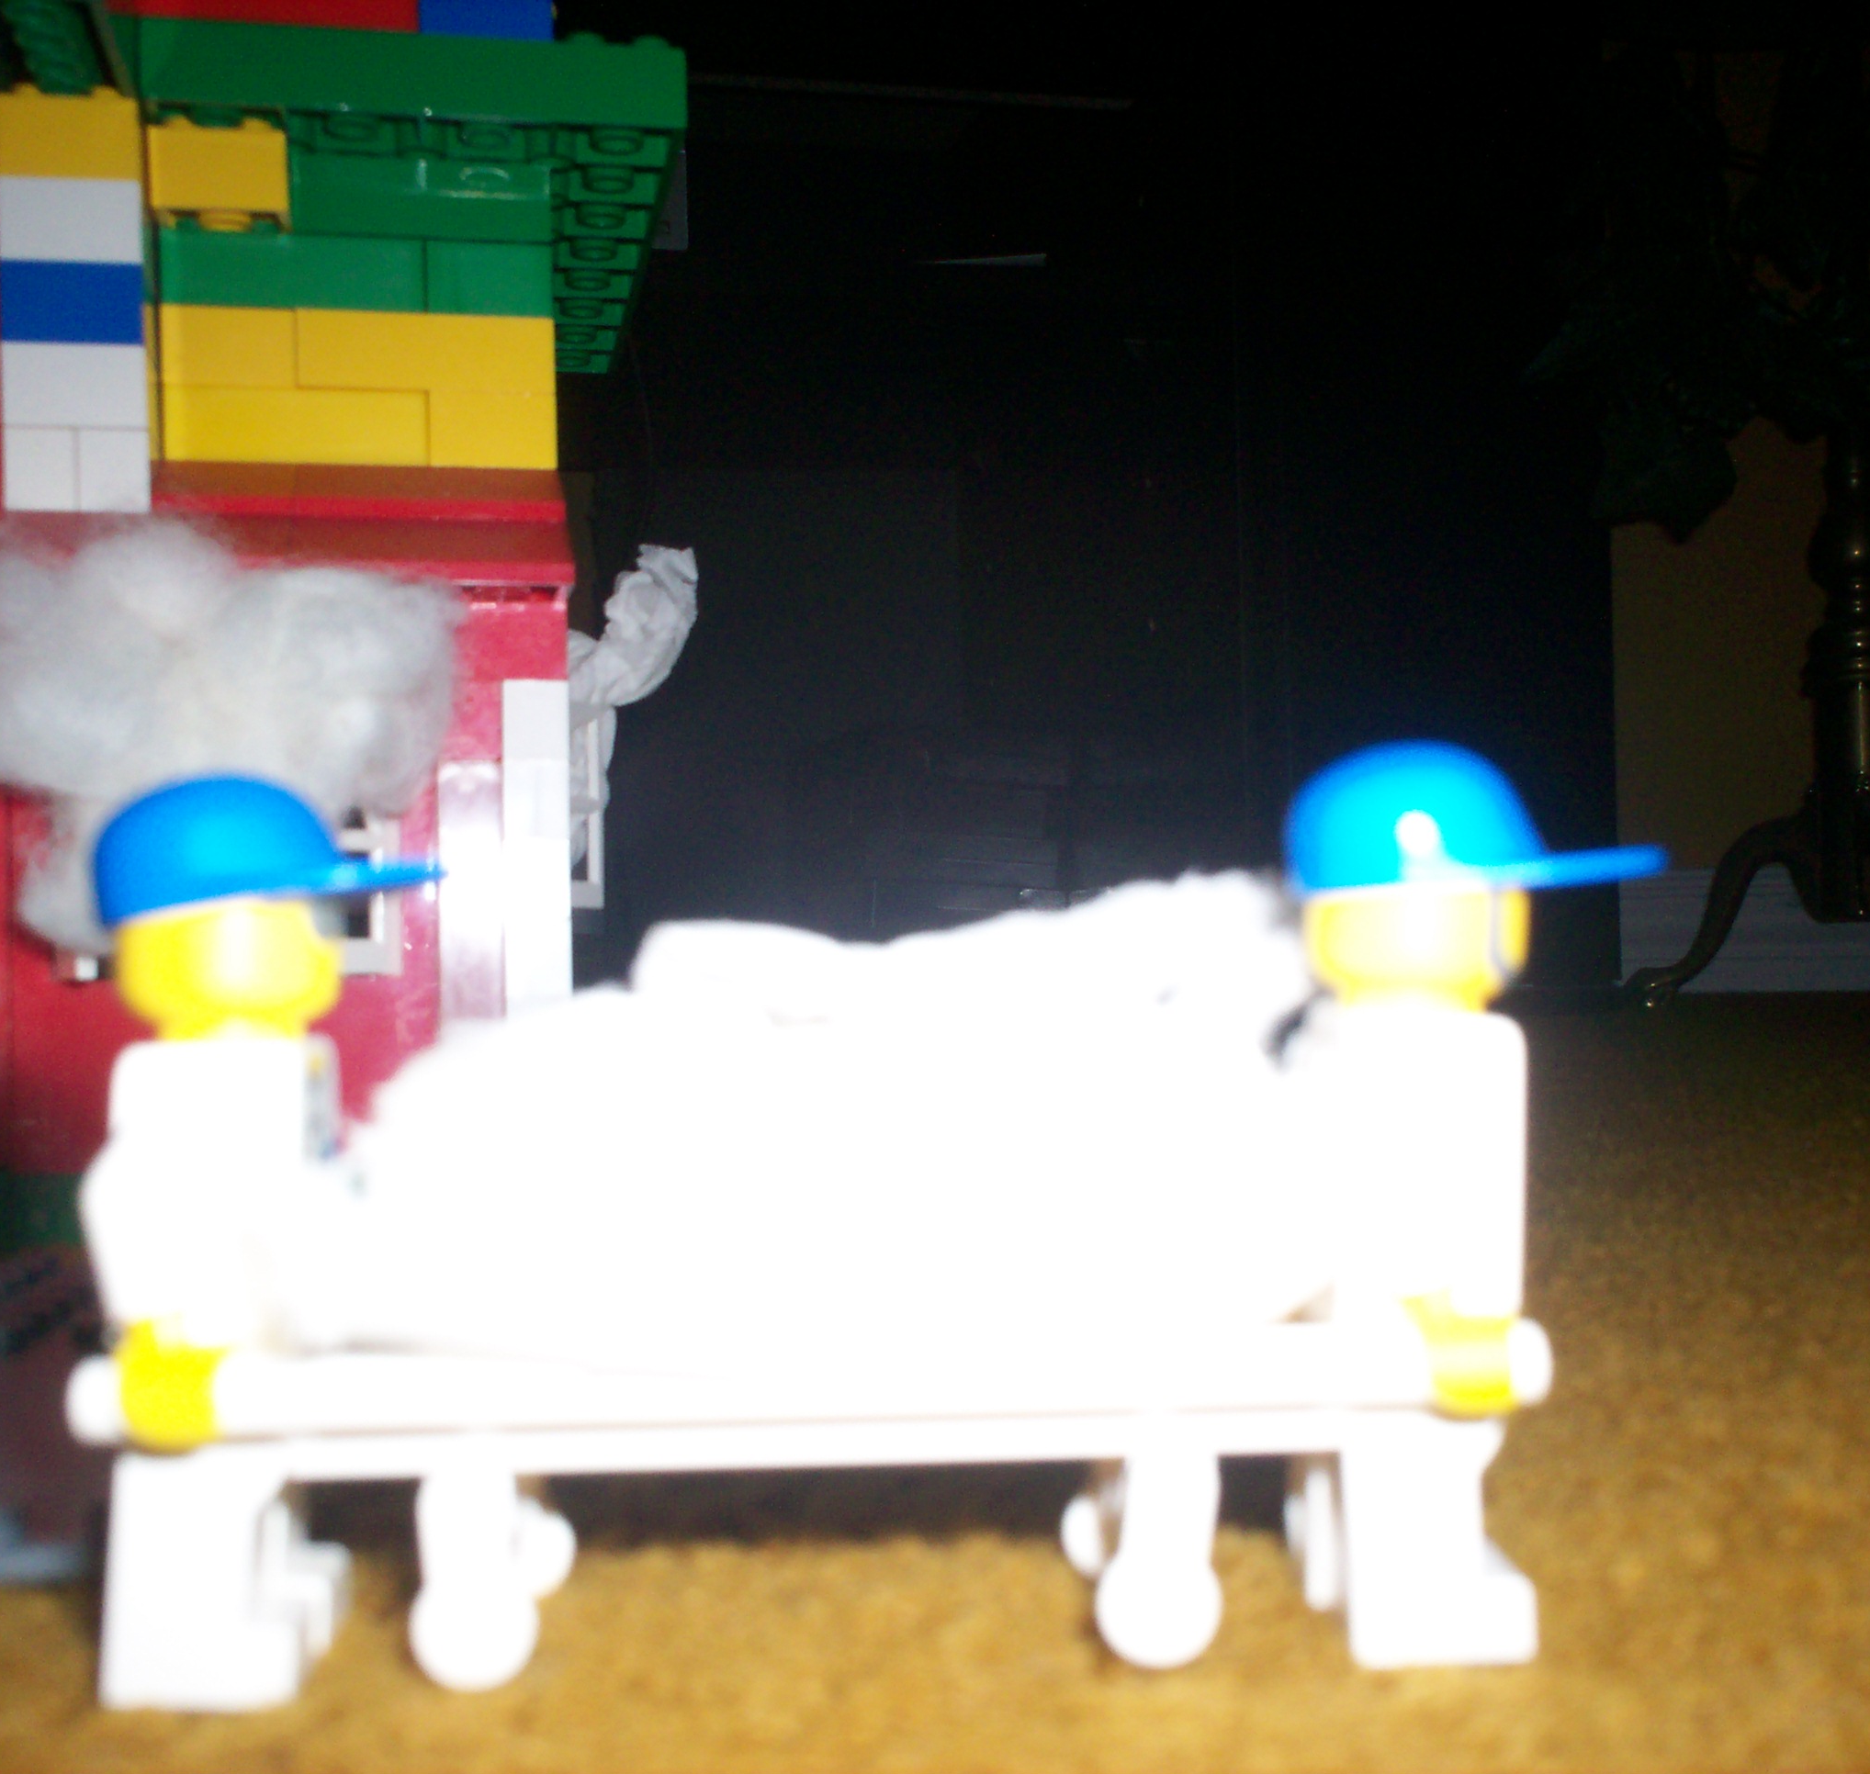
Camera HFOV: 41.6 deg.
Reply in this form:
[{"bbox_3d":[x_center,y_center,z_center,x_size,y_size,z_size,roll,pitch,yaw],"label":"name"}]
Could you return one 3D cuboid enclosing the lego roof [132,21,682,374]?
[{"bbox_3d":[-0.075,-0.096,0.357,0.064,0.011,0.128,-1,-2,-12],"label":"lego roof"}]

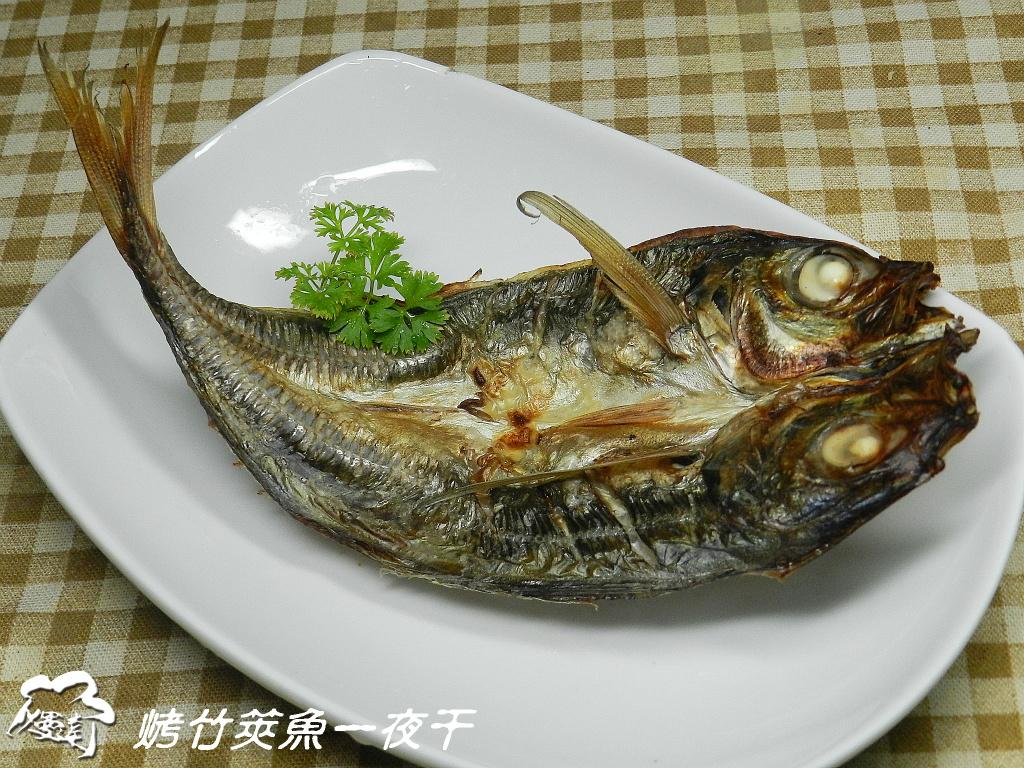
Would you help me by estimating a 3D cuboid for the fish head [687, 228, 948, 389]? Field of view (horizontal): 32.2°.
[{"bbox_3d":[0.073,-0.017,0.420,0.061,0.022,0.039,0,49,7],"label":"fish head"}]

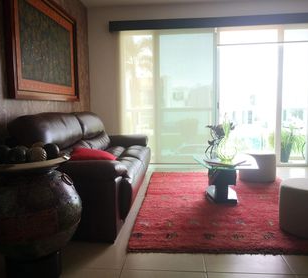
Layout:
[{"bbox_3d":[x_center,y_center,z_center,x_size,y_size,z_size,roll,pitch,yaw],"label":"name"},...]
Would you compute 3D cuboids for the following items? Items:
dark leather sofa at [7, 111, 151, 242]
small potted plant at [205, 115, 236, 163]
[{"bbox_3d":[-0.654,0.206,3.256,1.019,0.998,2.058,0,6,5],"label":"dark leather sofa"},{"bbox_3d":[0.730,0.005,3.137,0.305,0.540,0.262,0,6,5],"label":"small potted plant"}]

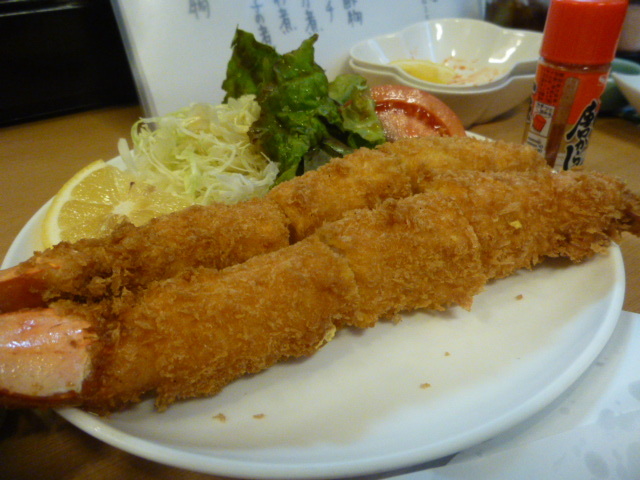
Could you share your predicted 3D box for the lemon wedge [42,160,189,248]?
[{"bbox_3d":[-0.079,-0.007,0.195,0.063,0.020,0.062,-2,56,3],"label":"lemon wedge"}]

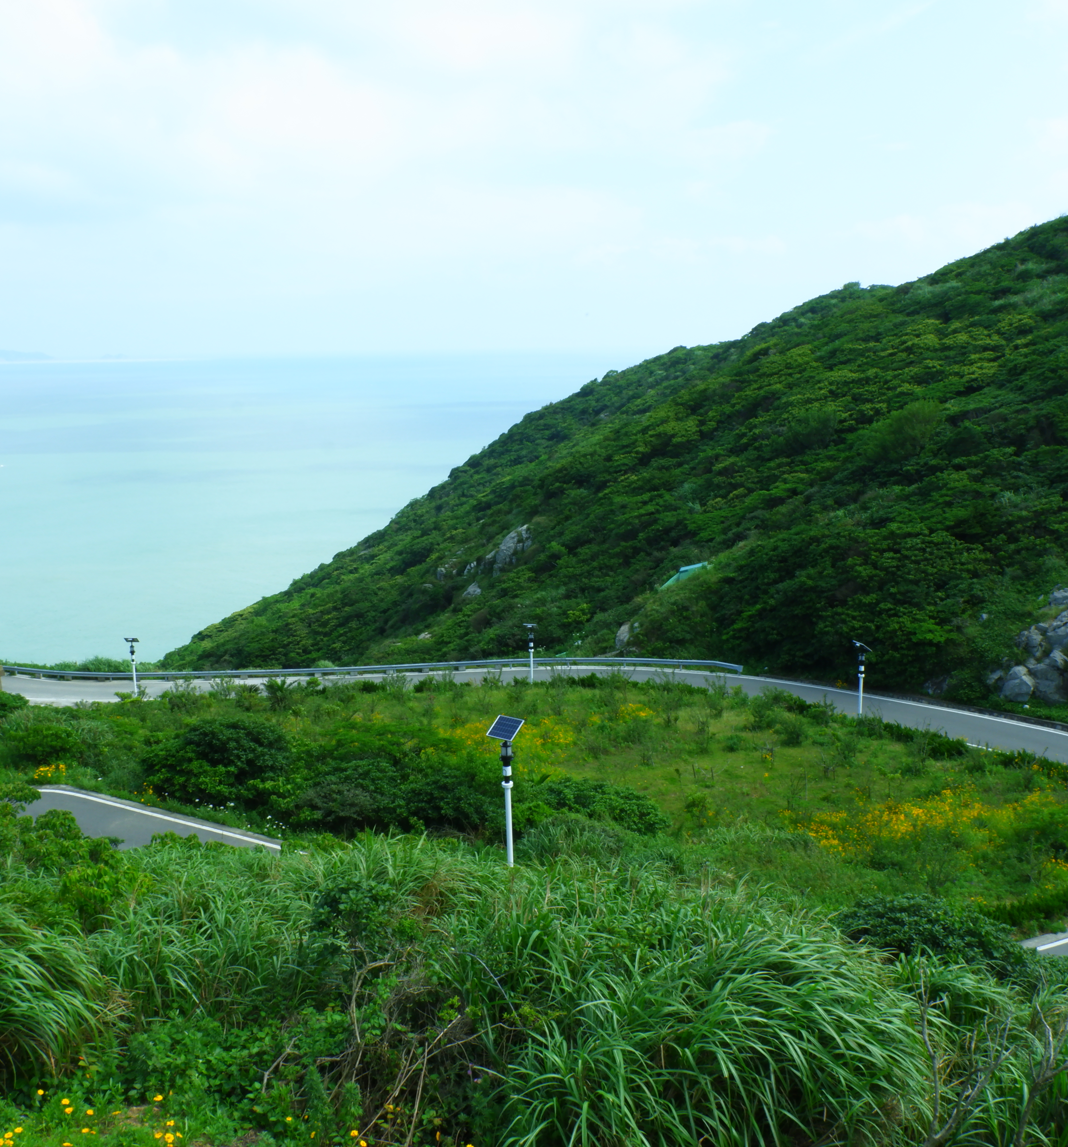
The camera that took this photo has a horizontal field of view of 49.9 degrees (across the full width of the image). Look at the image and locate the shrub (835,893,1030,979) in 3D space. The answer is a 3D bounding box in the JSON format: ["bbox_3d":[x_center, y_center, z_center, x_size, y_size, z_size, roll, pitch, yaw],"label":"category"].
[{"bbox_3d":[7.496,6.957,21.500,3.700,1.800,3.000,3,12,20],"label":"shrub"}]

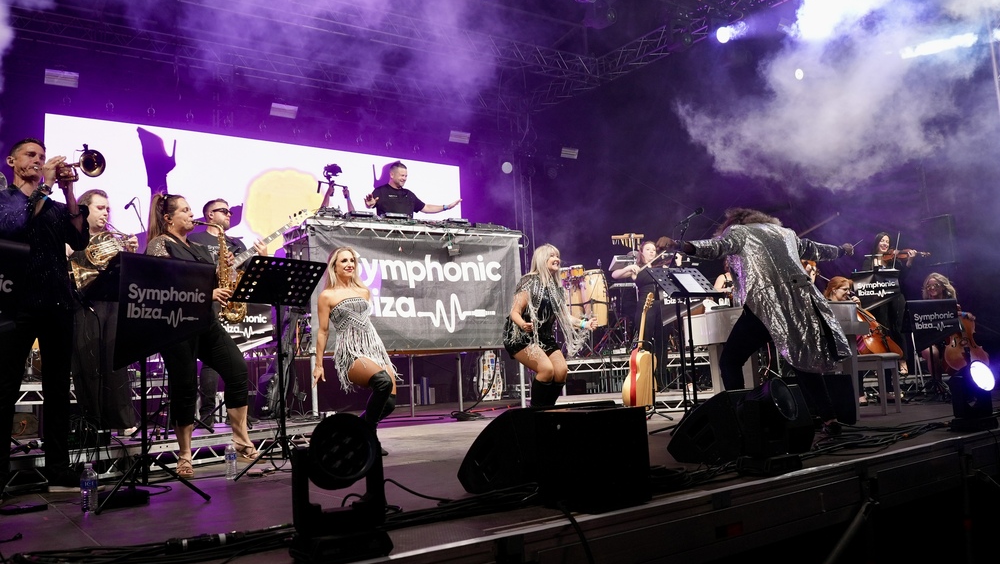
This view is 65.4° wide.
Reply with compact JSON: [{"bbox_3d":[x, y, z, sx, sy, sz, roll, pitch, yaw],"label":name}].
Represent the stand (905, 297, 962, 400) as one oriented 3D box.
[{"bbox_3d":[4.397,0.663,7.969,0.520,0.980,0.440,-4,-6,8],"label":"stand"}]

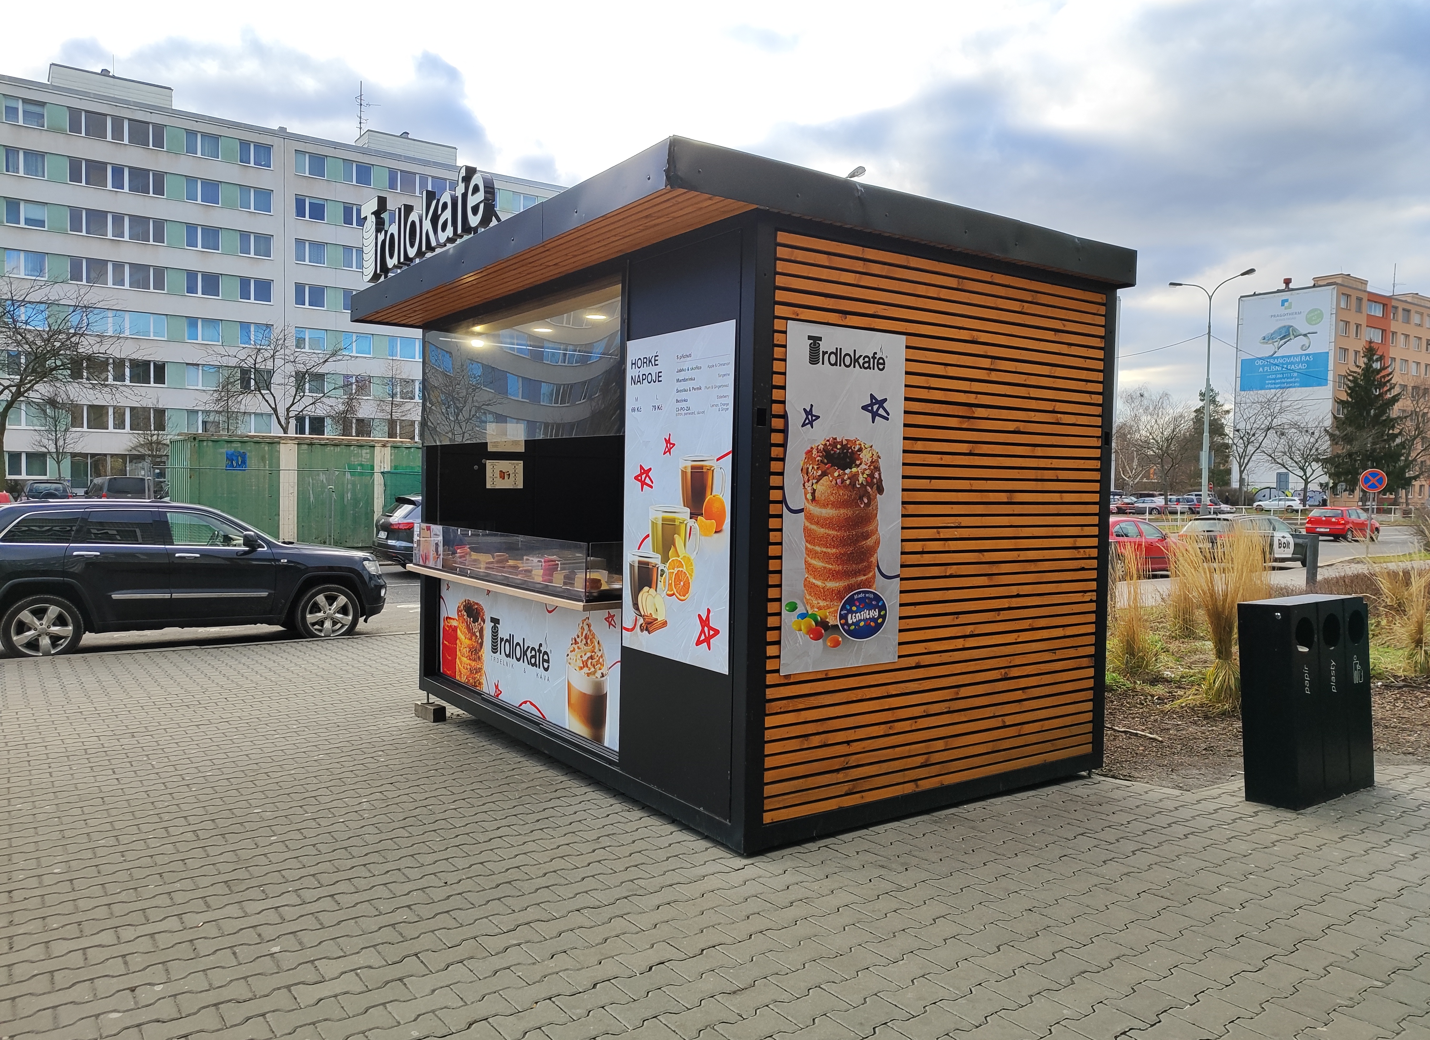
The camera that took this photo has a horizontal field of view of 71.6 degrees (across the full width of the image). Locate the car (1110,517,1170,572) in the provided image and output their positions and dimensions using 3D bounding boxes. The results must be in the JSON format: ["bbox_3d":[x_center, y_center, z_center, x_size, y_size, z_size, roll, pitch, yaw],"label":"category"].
[{"bbox_3d":[10.239,0.636,25.323,4.550,1.460,1.770,0,3,-36],"label":"car"}]

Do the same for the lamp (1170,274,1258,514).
[{"bbox_3d":[24.647,-5.777,49.340,0.400,12.850,3.900,0,2,-30],"label":"lamp"}]

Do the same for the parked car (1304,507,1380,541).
[{"bbox_3d":[28.077,0.181,44.107,3.900,1.465,1.650,0,2,-34],"label":"parked car"}]

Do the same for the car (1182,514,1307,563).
[{"bbox_3d":[16.084,0.642,29.724,4.620,1.470,1.810,0,2,-29],"label":"car"}]

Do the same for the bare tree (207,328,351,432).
[{"bbox_3d":[-16.204,-3.553,36.930,4.900,7.350,4.900,0,2,-24],"label":"bare tree"}]

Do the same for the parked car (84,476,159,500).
[{"bbox_3d":[-23.084,-0.879,38.468,1.790,1.650,4.400,-1,3,-40],"label":"parked car"}]

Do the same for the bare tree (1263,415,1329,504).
[{"bbox_3d":[55.822,-5.650,94.793,5.600,8.865,5.600,2,2,30],"label":"bare tree"}]

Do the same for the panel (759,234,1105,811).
[{"bbox_3d":[1.175,0.043,4.869,2.286,2.524,0.050,0,3,-34],"label":"panel"}]

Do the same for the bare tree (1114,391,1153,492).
[{"bbox_3d":[38.046,-6.431,89.861,3.800,10.900,3.800,2,2,23],"label":"bare tree"}]

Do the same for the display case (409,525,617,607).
[{"bbox_3d":[-1.252,0.233,6.066,0.360,0.345,2.570,0,2,-36],"label":"display case"}]

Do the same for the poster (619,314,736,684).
[{"bbox_3d":[-0.195,-0.109,4.670,0.015,1.543,0.942,0,3,-34],"label":"poster"}]

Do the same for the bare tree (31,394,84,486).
[{"bbox_3d":[-32.041,-3.403,48.375,2.300,5.550,2.300,0,3,-34],"label":"bare tree"}]

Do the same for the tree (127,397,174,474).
[{"bbox_3d":[-28.358,-3.421,49.875,2.200,5.555,2.200,0,2,-30],"label":"tree"}]

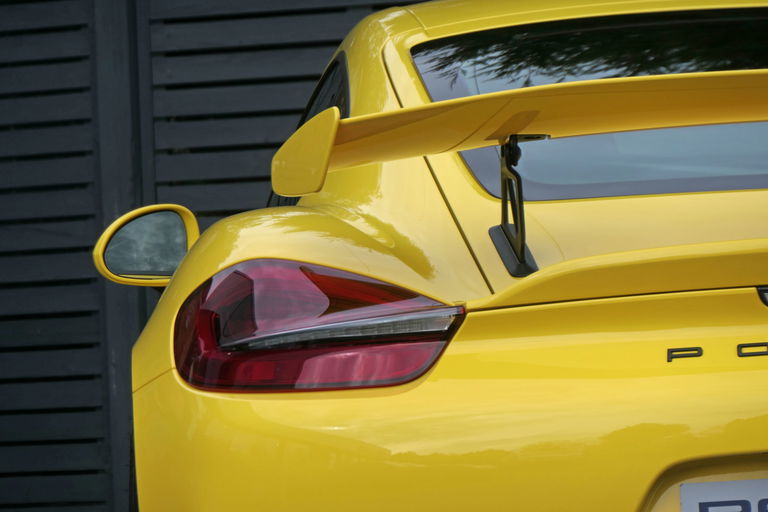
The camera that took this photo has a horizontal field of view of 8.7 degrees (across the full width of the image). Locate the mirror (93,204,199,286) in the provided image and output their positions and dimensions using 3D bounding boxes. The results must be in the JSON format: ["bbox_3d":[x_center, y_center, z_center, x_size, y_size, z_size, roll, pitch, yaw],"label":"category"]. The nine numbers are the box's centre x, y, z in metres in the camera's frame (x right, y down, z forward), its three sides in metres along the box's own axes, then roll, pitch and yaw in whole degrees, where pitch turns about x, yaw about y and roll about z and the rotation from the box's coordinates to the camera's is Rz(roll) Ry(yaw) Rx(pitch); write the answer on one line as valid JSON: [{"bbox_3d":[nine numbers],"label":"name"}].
[{"bbox_3d":[-0.385,-0.016,8.360,0.192,0.143,0.133,-3,-1,-4],"label":"mirror"}]

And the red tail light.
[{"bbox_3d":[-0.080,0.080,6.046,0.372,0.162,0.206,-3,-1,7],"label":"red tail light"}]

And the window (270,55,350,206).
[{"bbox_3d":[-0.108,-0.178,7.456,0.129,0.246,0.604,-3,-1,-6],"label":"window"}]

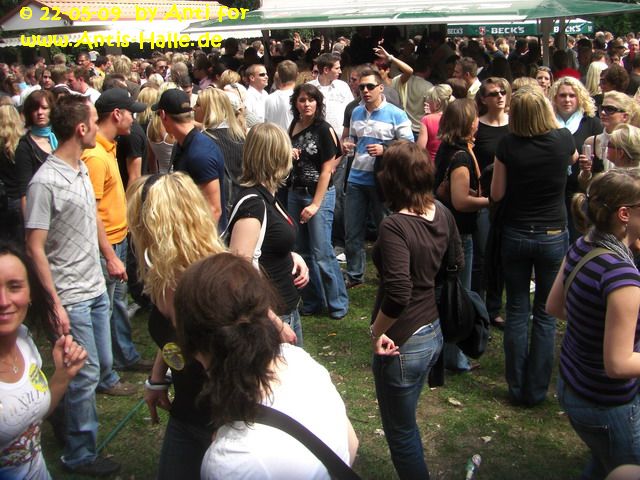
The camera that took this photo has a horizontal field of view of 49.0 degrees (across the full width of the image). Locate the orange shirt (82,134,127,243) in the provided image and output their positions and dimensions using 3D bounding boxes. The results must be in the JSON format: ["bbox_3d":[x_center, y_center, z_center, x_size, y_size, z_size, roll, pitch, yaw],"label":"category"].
[{"bbox_3d":[-1.222,-0.309,4.000,0.320,0.700,0.500,-1,15,-2],"label":"orange shirt"}]

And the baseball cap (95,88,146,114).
[{"bbox_3d":[-1.099,-0.767,3.880,0.270,0.155,0.180,-5,15,-14],"label":"baseball cap"}]

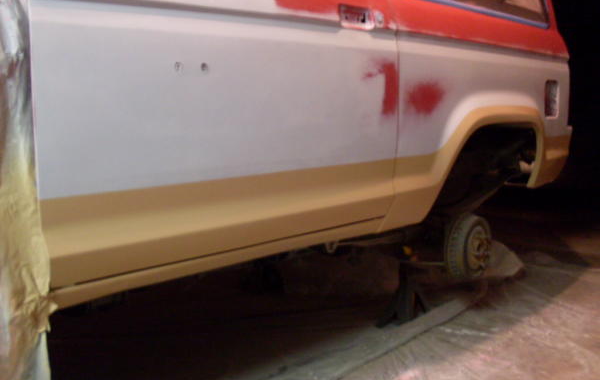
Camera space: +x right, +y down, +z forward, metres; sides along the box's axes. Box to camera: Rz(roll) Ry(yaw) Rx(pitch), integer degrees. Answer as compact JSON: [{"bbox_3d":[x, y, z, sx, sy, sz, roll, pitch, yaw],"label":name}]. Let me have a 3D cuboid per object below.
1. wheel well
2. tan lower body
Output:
[{"bbox_3d":[0.638,-0.126,2.720,0.330,0.320,0.870,8,11,44],"label":"wheel well"},{"bbox_3d":[0.322,-0.092,2.338,0.290,0.420,2.640,8,11,44],"label":"tan lower body"}]

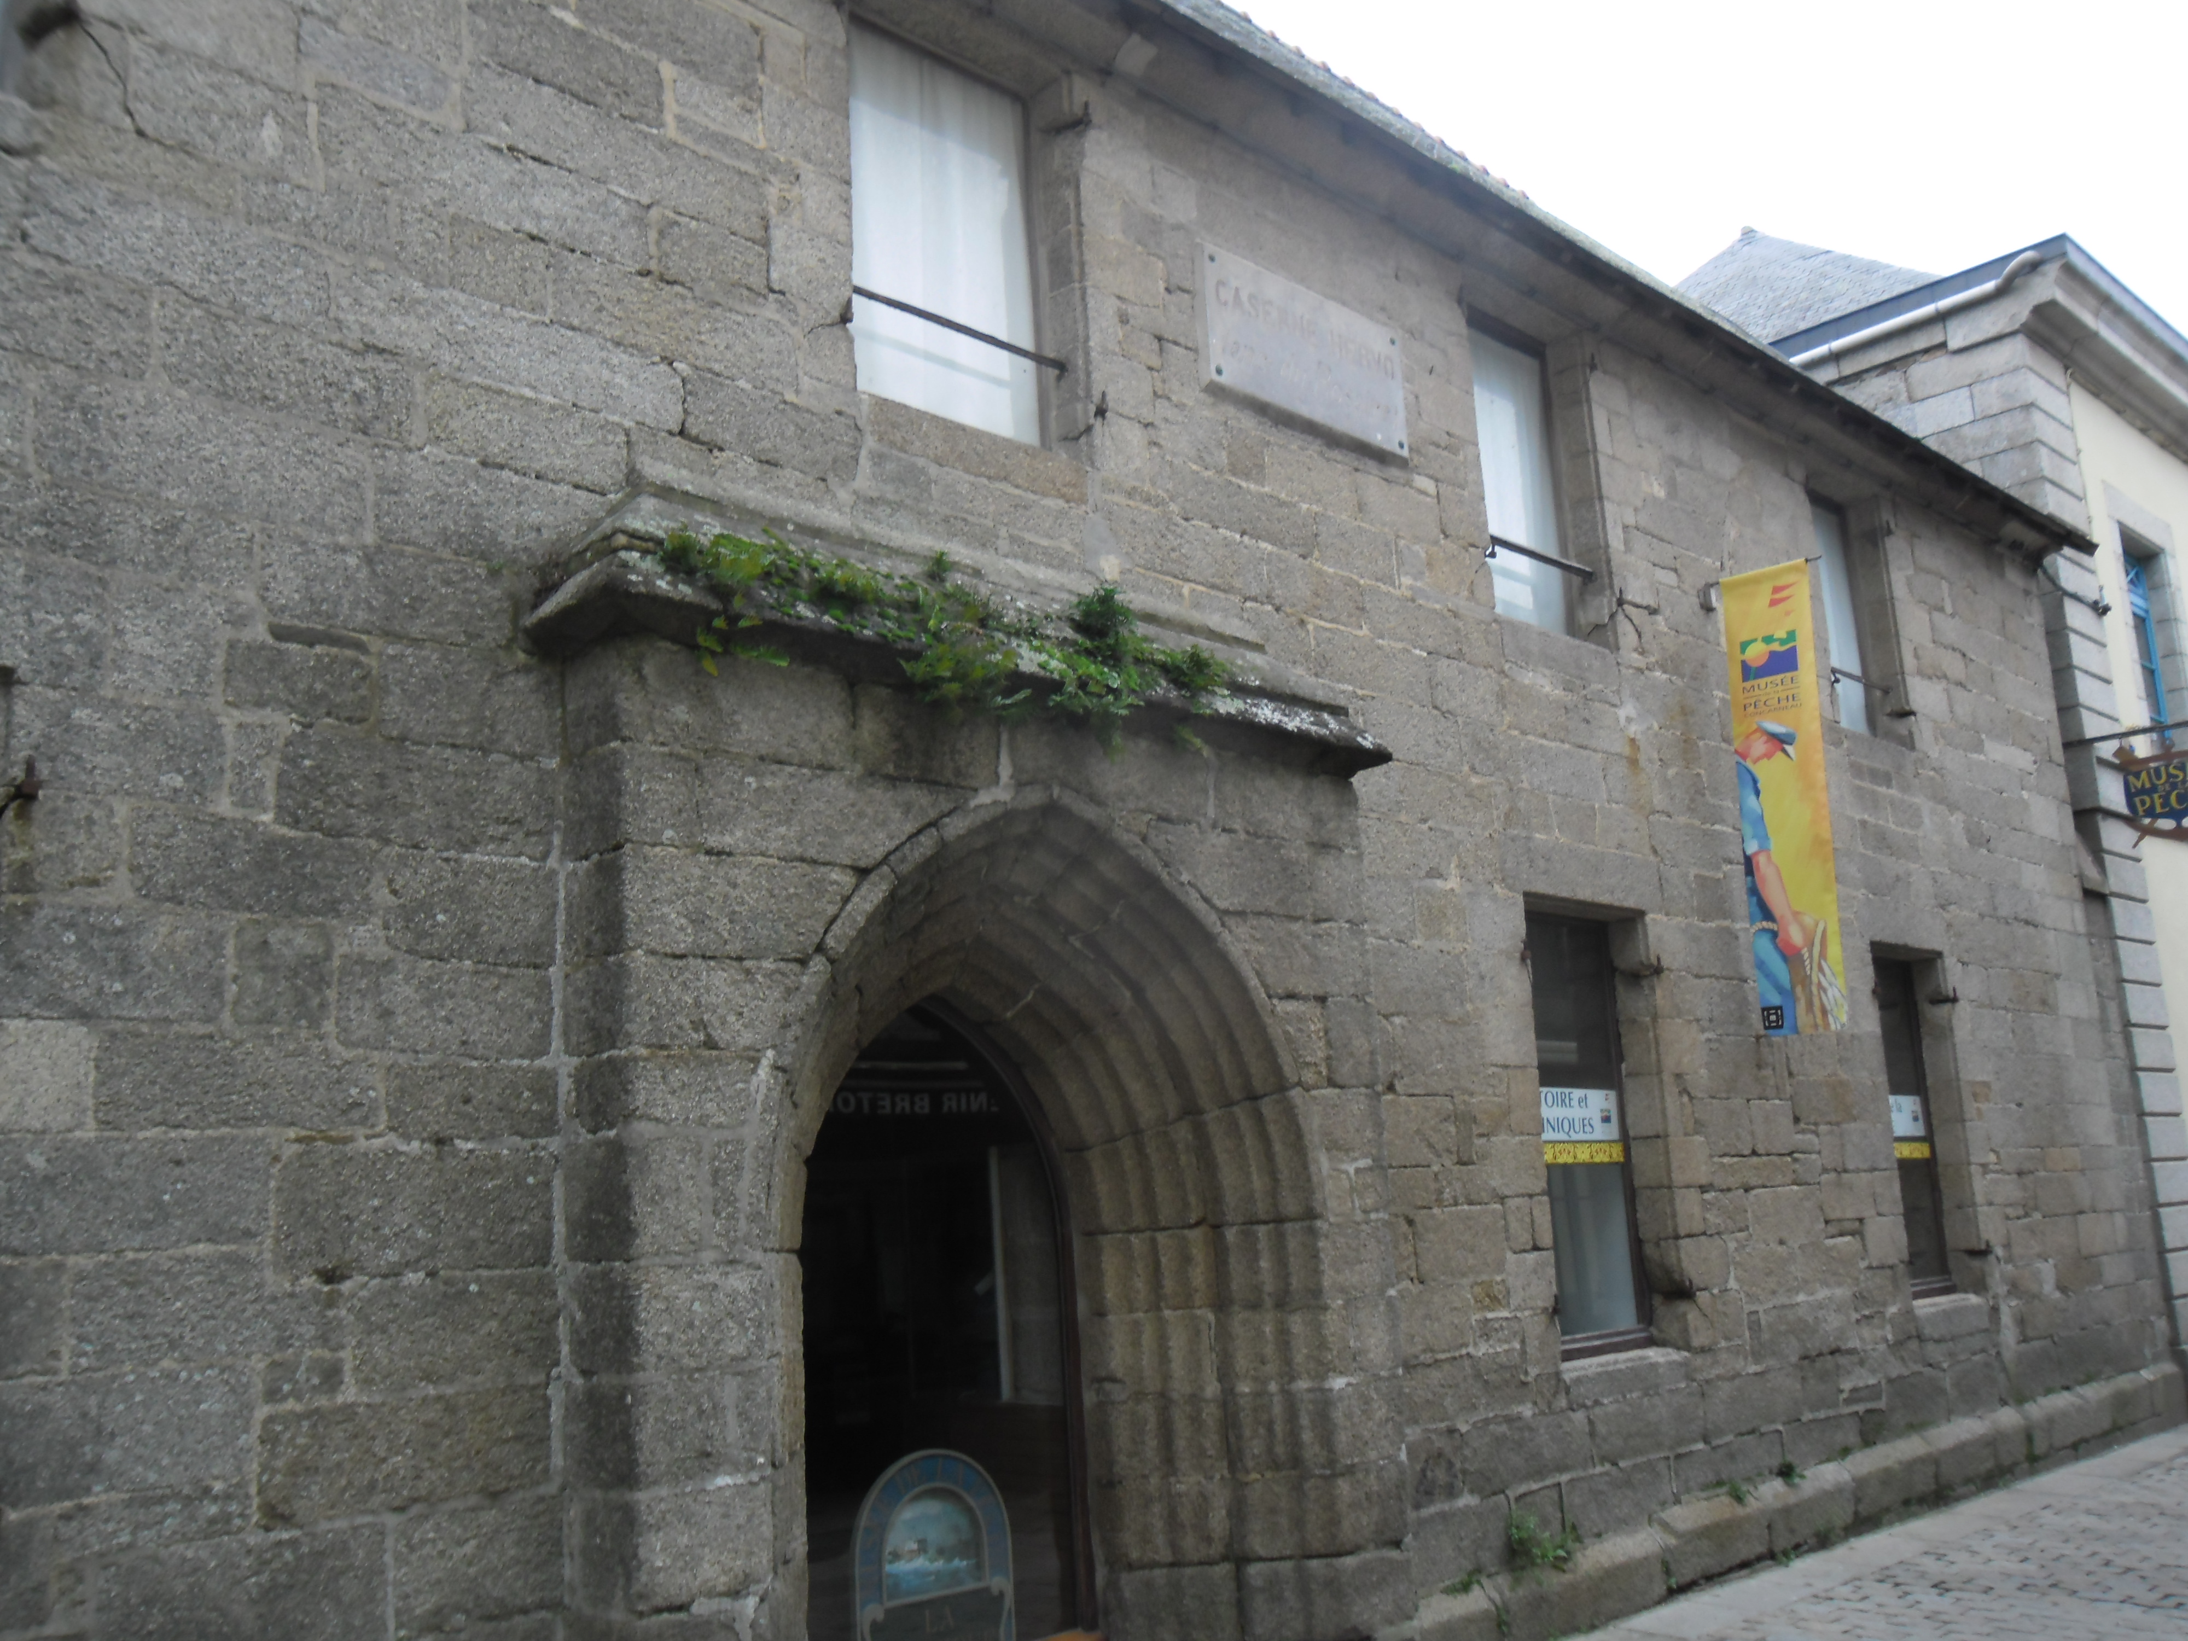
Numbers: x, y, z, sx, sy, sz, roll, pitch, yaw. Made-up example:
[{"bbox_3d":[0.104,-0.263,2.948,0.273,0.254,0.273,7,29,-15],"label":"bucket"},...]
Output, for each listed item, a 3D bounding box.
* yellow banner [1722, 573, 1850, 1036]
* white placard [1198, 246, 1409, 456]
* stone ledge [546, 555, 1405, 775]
[{"bbox_3d":[3.170,-0.114,9.277,0.420,2.170,0.030,-12,-14,43],"label":"yellow banner"},{"bbox_3d":[0.792,-1.722,7.534,0.060,0.520,1.170,-12,-14,43],"label":"white placard"},{"bbox_3d":[-0.208,-0.421,6.479,0.450,0.240,3.360,-14,-16,42],"label":"stone ledge"}]

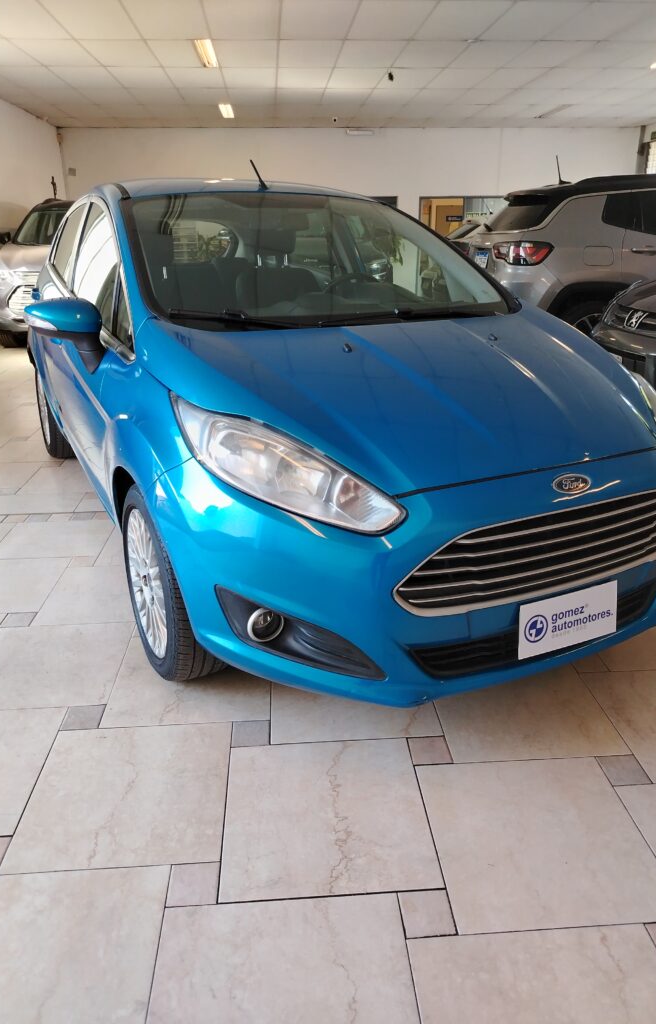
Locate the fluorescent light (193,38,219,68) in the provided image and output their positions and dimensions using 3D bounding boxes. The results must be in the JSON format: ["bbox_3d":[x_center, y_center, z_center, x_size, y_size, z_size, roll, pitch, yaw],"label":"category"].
[{"bbox_3d":[-1.177,-4.460,6.926,0.170,0.080,1.220,-2,21,-4],"label":"fluorescent light"}]

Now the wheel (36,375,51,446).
[{"bbox_3d":[-1.576,-0.609,4.136,0.160,0.435,0.435,-10,24,-25],"label":"wheel"}]

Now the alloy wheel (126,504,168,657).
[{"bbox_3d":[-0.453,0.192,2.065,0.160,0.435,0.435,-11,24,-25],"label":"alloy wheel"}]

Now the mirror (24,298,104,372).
[{"bbox_3d":[-0.792,-0.537,2.149,0.220,0.220,0.170,-10,24,-25],"label":"mirror"}]

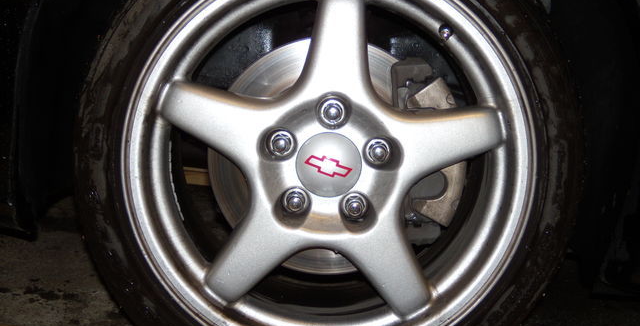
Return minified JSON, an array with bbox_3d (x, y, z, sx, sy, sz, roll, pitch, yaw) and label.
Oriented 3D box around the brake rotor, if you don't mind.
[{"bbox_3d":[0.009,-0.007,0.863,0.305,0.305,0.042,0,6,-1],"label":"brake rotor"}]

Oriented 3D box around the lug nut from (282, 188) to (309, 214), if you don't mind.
[{"bbox_3d":[-0.029,0.047,0.790,0.027,0.027,0.031,0,6,-1],"label":"lug nut"}]

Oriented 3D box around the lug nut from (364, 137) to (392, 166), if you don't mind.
[{"bbox_3d":[0.069,-0.014,0.785,0.027,0.027,0.031,0,6,-1],"label":"lug nut"}]

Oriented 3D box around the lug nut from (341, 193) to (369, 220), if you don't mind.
[{"bbox_3d":[0.042,0.052,0.792,0.027,0.027,0.031,0,6,-1],"label":"lug nut"}]

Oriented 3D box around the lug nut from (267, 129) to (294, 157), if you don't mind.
[{"bbox_3d":[-0.046,-0.022,0.783,0.027,0.027,0.031,0,6,-1],"label":"lug nut"}]

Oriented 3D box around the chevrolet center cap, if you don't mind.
[{"bbox_3d":[0.010,0.002,0.773,0.075,0.075,0.017,13,6,-2],"label":"chevrolet center cap"}]

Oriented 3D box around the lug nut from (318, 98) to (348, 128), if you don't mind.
[{"bbox_3d":[0.015,-0.059,0.780,0.027,0.027,0.031,0,6,-1],"label":"lug nut"}]

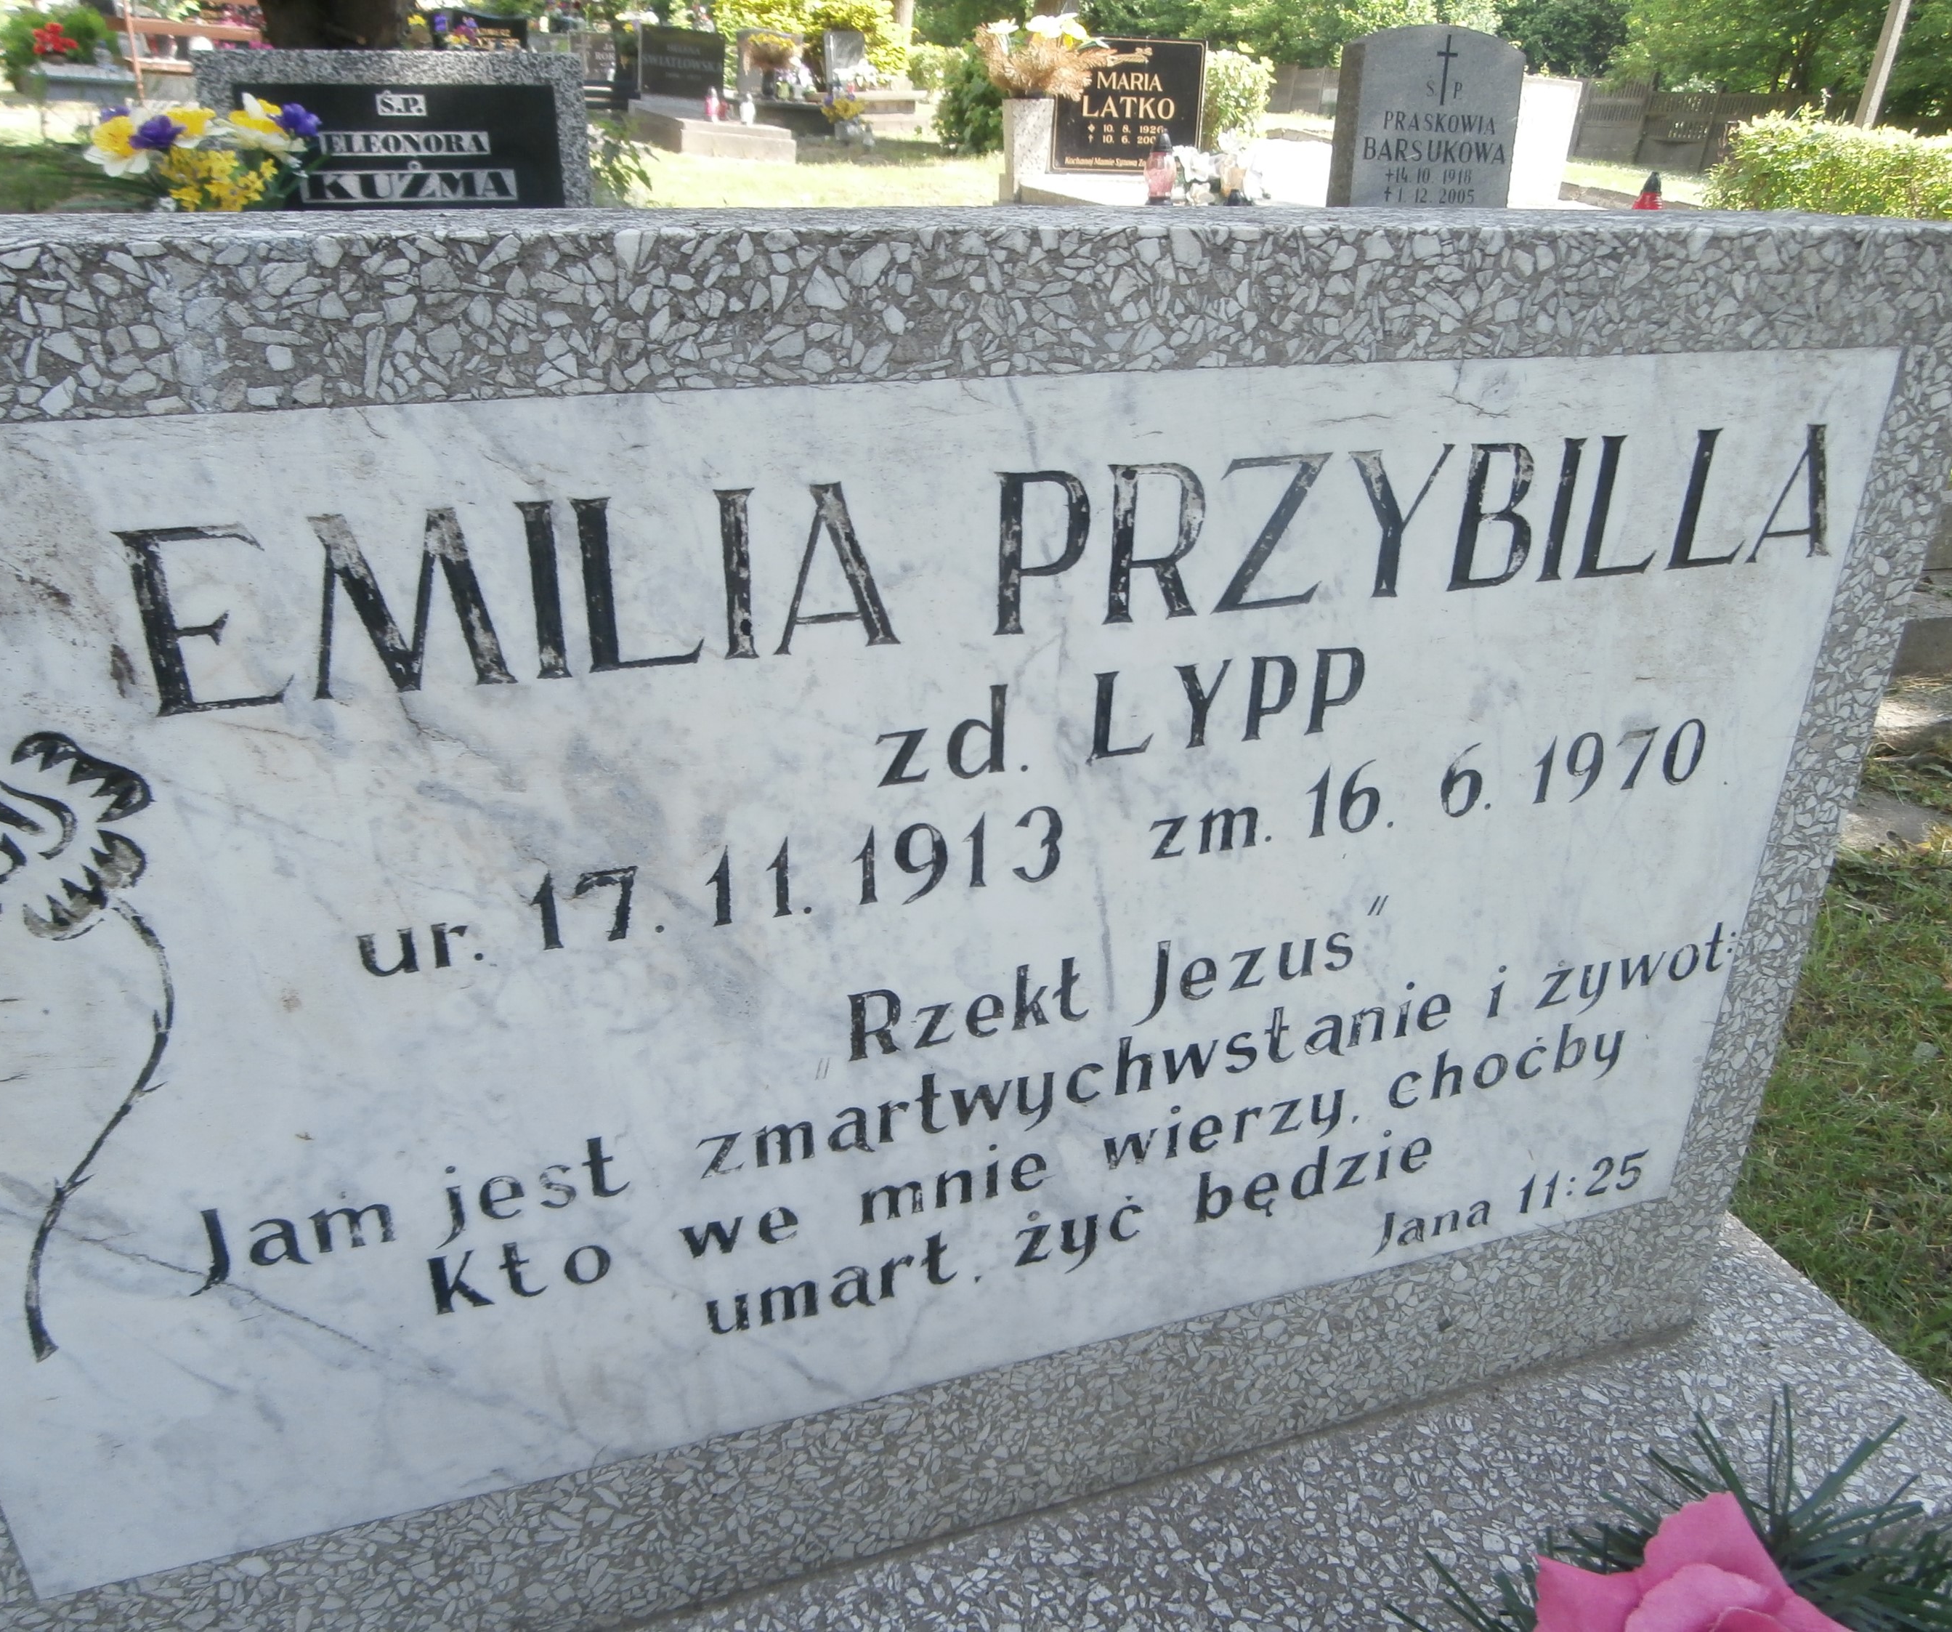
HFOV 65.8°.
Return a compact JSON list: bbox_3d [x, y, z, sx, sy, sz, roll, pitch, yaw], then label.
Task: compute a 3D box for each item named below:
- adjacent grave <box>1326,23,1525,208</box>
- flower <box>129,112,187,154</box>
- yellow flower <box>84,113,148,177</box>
[{"bbox_3d":[1.266,-1.852,4.273,0.495,0.680,0.110,-8,29,-19],"label":"adjacent grave"},{"bbox_3d":[-1.276,-1.065,2.350,0.076,0.056,0.070,-10,30,-22],"label":"flower"},{"bbox_3d":[-1.340,-1.046,2.350,0.090,0.087,0.075,-10,30,-22],"label":"yellow flower"}]

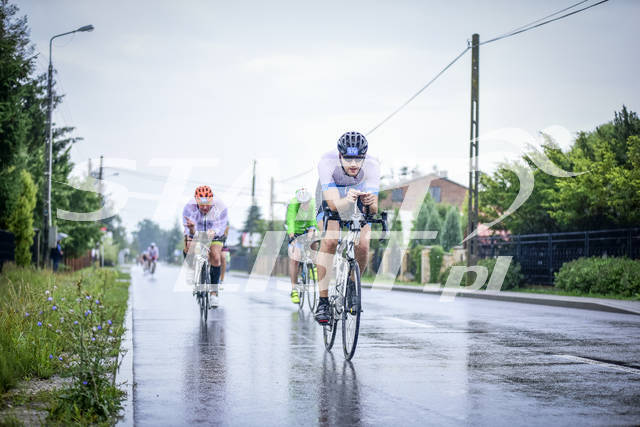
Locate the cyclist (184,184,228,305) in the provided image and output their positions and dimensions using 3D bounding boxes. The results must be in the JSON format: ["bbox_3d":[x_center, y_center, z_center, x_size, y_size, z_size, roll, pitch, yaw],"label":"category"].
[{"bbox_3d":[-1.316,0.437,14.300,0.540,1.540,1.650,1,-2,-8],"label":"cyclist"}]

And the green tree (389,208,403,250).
[{"bbox_3d":[3.336,1.282,55.000,0.720,3.000,0.720,1,-2,-8],"label":"green tree"}]

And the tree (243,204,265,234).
[{"bbox_3d":[-5.984,2.025,112.000,2.300,5.670,2.300,1,-2,-8],"label":"tree"}]

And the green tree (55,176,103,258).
[{"bbox_3d":[-15.977,0.626,82.000,3.500,6.130,3.500,1,-2,-8],"label":"green tree"}]

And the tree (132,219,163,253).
[{"bbox_3d":[-34.650,5.323,250.000,6.200,8.800,6.200,1,-2,-9],"label":"tree"}]

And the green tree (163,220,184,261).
[{"bbox_3d":[-21.776,4.311,185.000,3.300,6.540,3.300,1,-2,-8],"label":"green tree"}]

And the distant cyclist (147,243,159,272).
[{"bbox_3d":[-8.329,2.217,62.000,0.580,1.550,1.650,1,-2,-9],"label":"distant cyclist"}]

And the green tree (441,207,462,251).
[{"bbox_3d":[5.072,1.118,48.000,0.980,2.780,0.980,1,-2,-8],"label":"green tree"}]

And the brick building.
[{"bbox_3d":[7.809,0.841,93.000,7.200,7.400,8.500,1,-2,-8],"label":"brick building"}]

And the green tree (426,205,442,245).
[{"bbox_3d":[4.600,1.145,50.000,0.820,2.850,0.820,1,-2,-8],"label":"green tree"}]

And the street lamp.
[{"bbox_3d":[-9.295,-2.421,46.000,1.950,9.130,0.350,1,-2,-8],"label":"street lamp"}]

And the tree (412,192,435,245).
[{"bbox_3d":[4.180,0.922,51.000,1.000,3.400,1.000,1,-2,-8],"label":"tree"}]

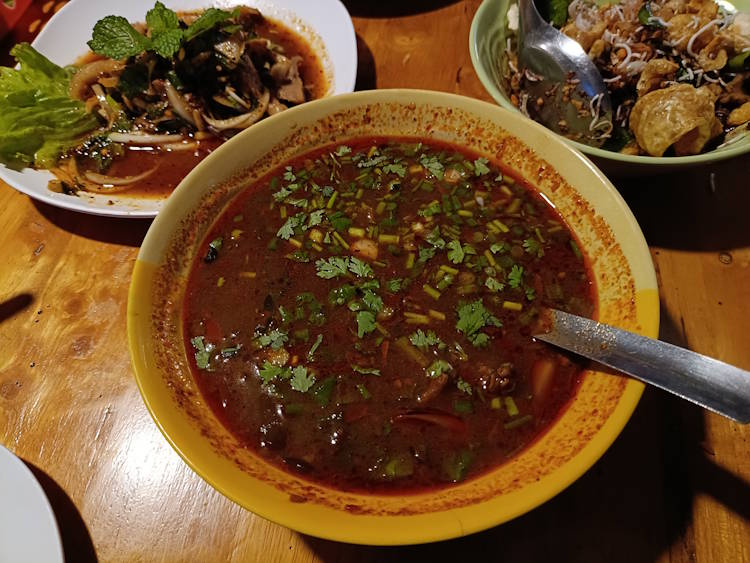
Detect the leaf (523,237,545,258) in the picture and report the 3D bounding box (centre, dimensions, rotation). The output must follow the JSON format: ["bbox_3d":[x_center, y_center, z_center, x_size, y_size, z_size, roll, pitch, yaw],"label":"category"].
[{"bbox_3d":[0.078,-0.016,0.268,0.008,0.003,0.012,-17,59,-7],"label":"leaf"}]

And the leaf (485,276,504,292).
[{"bbox_3d":[0.057,0.002,0.258,0.010,0.003,0.005,30,65,19],"label":"leaf"}]

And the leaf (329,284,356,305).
[{"bbox_3d":[-0.015,0.006,0.260,0.014,0.003,0.010,-16,59,-7],"label":"leaf"}]

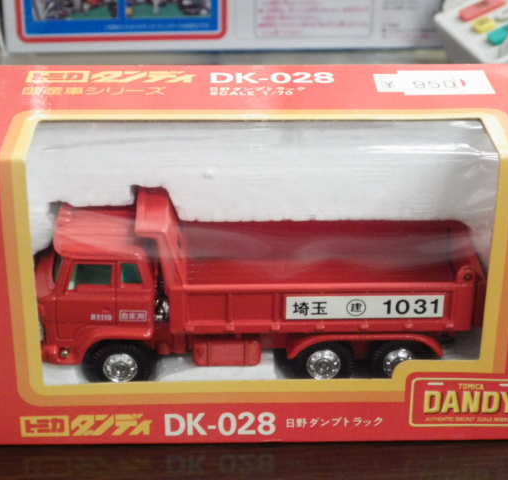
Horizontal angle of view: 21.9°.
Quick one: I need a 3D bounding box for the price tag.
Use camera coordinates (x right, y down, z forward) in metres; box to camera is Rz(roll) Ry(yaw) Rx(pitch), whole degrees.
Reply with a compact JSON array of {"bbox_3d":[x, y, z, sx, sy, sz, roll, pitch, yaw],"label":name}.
[{"bbox_3d":[0.044,-0.039,0.320,0.028,0.001,0.017,0,27,-1],"label":"price tag"}]

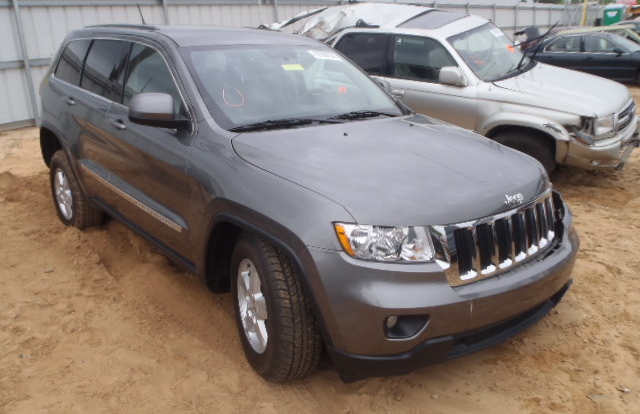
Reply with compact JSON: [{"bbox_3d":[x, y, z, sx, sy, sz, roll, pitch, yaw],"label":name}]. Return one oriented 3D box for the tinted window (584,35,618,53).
[{"bbox_3d":[6.517,-3.735,11.900,0.850,0.380,0.090,11,4,39],"label":"tinted window"}]

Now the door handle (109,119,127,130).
[{"bbox_3d":[-1.297,-0.523,3.318,0.060,0.050,0.240,-13,21,-39],"label":"door handle"}]

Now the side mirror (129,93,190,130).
[{"bbox_3d":[-0.908,-0.529,2.825,0.260,0.200,0.220,-13,21,-39],"label":"side mirror"}]

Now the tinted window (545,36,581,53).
[{"bbox_3d":[5.715,-3.829,12.200,0.800,0.370,0.090,11,4,39],"label":"tinted window"}]

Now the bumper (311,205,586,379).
[{"bbox_3d":[0.787,0.295,2.551,1.860,0.570,0.540,-13,21,-39],"label":"bumper"}]

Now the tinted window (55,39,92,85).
[{"bbox_3d":[-2.038,-1.184,4.264,0.090,0.360,0.700,7,8,-43],"label":"tinted window"}]

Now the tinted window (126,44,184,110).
[{"bbox_3d":[-0.970,-0.765,3.063,0.090,0.420,0.950,7,8,-43],"label":"tinted window"}]

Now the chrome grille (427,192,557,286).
[{"bbox_3d":[0.867,0.140,2.410,0.990,0.310,0.190,-13,21,-39],"label":"chrome grille"}]

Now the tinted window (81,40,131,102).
[{"bbox_3d":[-1.513,-0.976,3.669,0.090,0.420,0.840,7,8,-43],"label":"tinted window"}]

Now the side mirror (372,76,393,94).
[{"bbox_3d":[0.504,-0.927,4.058,0.260,0.200,0.210,-13,21,-39],"label":"side mirror"}]

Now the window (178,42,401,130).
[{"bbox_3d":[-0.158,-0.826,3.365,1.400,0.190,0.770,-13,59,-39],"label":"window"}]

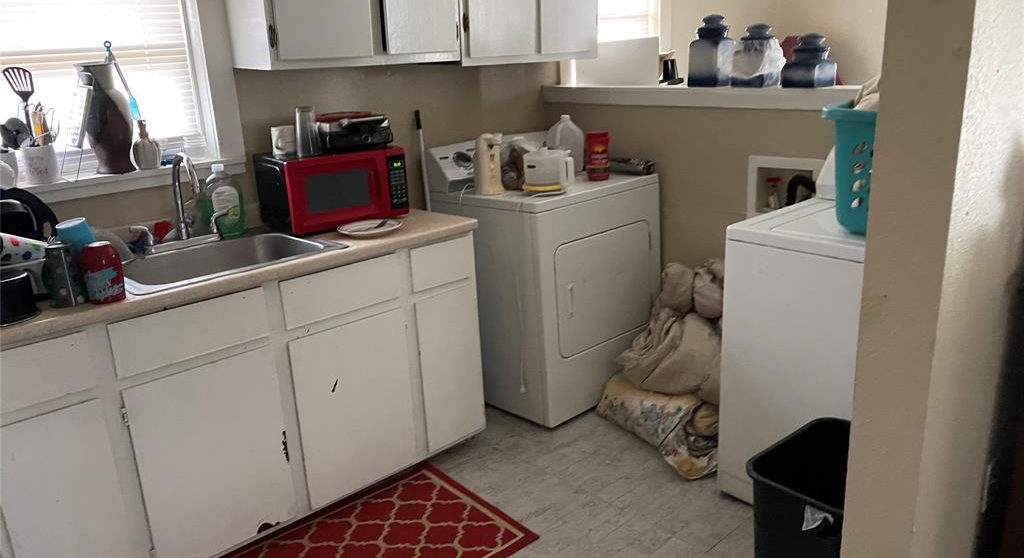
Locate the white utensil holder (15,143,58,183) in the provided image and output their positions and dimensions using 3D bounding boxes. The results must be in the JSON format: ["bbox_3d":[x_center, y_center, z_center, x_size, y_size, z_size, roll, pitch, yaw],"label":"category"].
[{"bbox_3d":[-1.456,-0.351,2.369,0.095,0.108,0.095,-17,22,-39],"label":"white utensil holder"}]

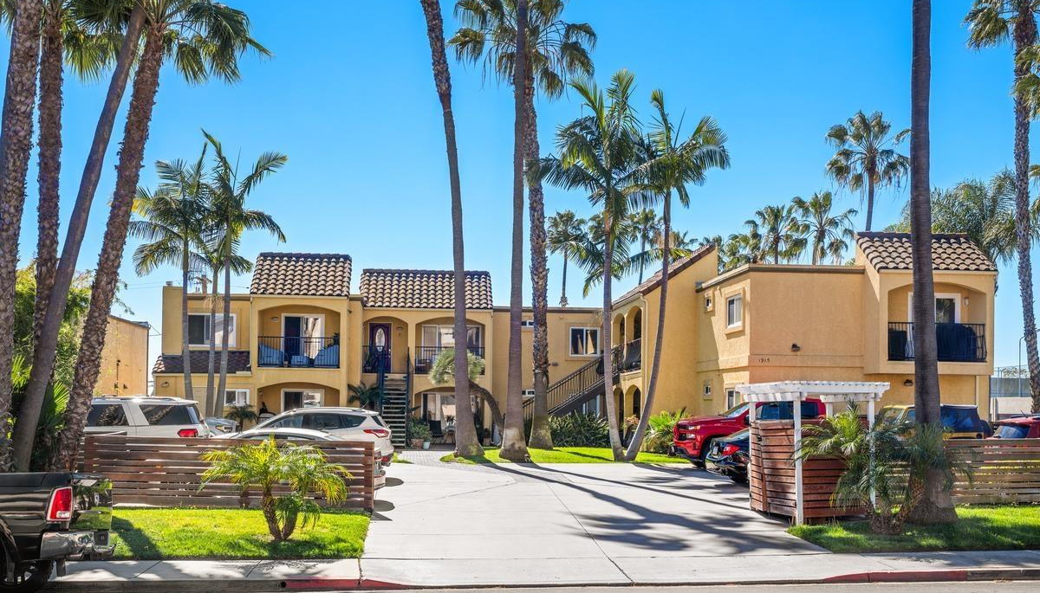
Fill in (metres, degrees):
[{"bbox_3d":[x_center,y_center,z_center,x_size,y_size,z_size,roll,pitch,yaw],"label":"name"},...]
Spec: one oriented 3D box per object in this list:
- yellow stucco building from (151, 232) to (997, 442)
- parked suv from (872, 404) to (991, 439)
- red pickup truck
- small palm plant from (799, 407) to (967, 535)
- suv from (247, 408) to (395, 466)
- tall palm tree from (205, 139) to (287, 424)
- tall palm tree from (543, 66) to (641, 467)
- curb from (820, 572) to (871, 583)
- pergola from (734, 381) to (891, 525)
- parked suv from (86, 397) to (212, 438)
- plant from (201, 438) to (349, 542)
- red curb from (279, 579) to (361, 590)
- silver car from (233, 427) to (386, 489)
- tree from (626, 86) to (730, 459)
[{"bbox_3d":[-0.258,2.032,45.835,27.280,7.174,21.599,1,-5,-5],"label":"yellow stucco building"},{"bbox_3d":[9.938,3.679,31.098,3.900,1.780,1.700,1,-5,-5],"label":"parked suv"},{"bbox_3d":[7.600,3.962,35.200,5.850,1.930,2.060,1,-3,-8],"label":"red pickup truck"},{"bbox_3d":[5.714,2.744,19.200,2.600,2.030,2.300,1,-3,-7],"label":"small palm plant"},{"bbox_3d":[-5.225,3.439,28.387,4.520,1.680,1.840,1,-5,-5],"label":"suv"},{"bbox_3d":[-9.302,-0.264,41.000,2.900,10.700,2.900,1,-3,-7],"label":"tall palm tree"},{"bbox_3d":[2.306,-0.986,37.300,3.100,12.000,3.100,1,-3,-7],"label":"tall palm tree"},{"bbox_3d":[4.159,3.600,15.500,0.630,0.130,0.200,1,-5,-5],"label":"curb"},{"bbox_3d":[4.980,2.648,20.700,2.050,2.350,1.800,1,-3,-21],"label":"pergola"},{"bbox_3d":[-10.061,3.316,29.000,5.200,1.940,2.020,1,-3,-6],"label":"parked suv"},{"bbox_3d":[-3.740,2.930,18.464,2.220,1.560,2.100,1,-5,-5],"label":"plant"},{"bbox_3d":[-2.526,3.659,15.400,1.020,0.140,0.180,1,-3,-7],"label":"red curb"},{"bbox_3d":[-5.085,3.263,23.600,4.750,1.460,1.830,1,-3,-2],"label":"silver car"},{"bbox_3d":[5.045,-0.707,39.129,3.430,11.860,3.200,1,-5,-5],"label":"tree"}]

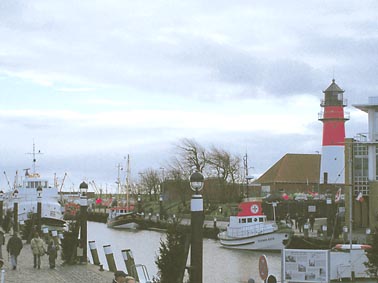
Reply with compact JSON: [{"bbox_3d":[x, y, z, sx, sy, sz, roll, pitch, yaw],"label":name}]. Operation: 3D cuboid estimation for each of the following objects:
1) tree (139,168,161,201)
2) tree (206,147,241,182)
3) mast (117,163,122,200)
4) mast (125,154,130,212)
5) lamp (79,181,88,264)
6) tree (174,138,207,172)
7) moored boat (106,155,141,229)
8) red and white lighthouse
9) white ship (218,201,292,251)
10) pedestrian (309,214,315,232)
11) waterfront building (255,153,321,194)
[{"bbox_3d":[-7.480,8.301,154.798,4.300,6.200,4.300,0,-4,0],"label":"tree"},{"bbox_3d":[5.943,4.939,140.739,6.000,8.000,5.600,0,-4,0],"label":"tree"},{"bbox_3d":[-10.996,6.495,129.298,0.250,6.200,0.250,0,-4,0],"label":"mast"},{"bbox_3d":[-9.428,6.300,126.220,0.250,8.600,0.250,0,-4,0],"label":"mast"},{"bbox_3d":[-5.721,4.361,44.458,0.450,4.350,0.450,0,-4,0],"label":"lamp"},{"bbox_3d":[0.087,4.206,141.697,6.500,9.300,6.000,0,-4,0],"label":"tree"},{"bbox_3d":[-10.165,7.721,127.628,3.400,11.400,10.000,2,-4,-24],"label":"moored boat"},{"bbox_3d":[26.396,-1.149,148.331,5.500,20.500,5.500,0,-4,0],"label":"red and white lighthouse"},{"bbox_3d":[6.290,8.063,77.847,7.800,4.700,2.900,1,-4,-15],"label":"white ship"},{"bbox_3d":[11.973,8.013,79.944,0.550,1.720,0.400,-1,-4,18],"label":"pedestrian"},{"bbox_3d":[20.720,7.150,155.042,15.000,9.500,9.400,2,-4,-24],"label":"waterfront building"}]

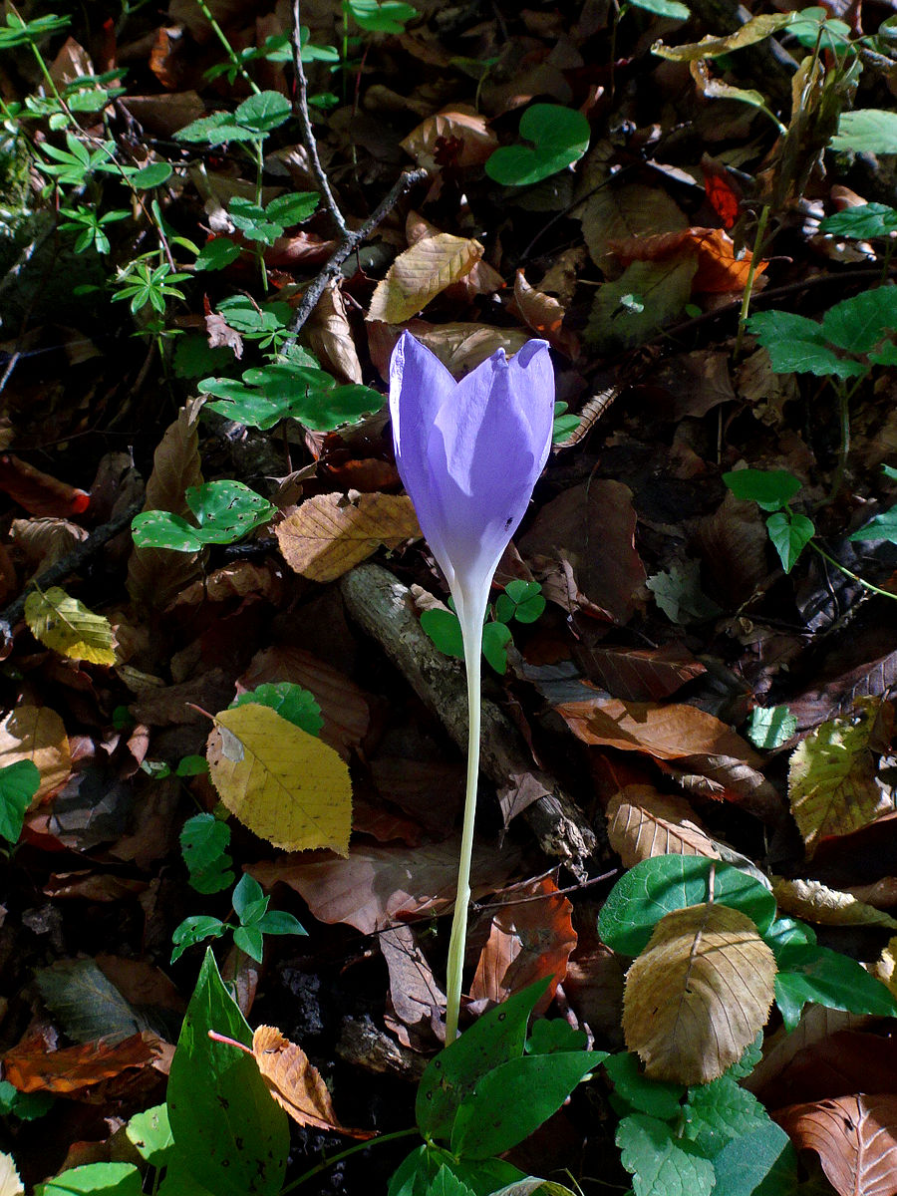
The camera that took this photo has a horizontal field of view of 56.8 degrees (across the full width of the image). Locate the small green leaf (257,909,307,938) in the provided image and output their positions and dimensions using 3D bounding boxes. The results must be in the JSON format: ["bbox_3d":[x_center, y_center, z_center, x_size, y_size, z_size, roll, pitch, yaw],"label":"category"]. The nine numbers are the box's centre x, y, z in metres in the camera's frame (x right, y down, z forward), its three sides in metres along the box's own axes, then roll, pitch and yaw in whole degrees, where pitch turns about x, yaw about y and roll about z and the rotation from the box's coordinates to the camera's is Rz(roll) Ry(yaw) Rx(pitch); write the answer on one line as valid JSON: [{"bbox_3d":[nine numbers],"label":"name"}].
[{"bbox_3d":[-0.052,0.103,0.262,0.017,0.005,0.008,10,51,9],"label":"small green leaf"}]

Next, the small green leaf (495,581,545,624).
[{"bbox_3d":[0.029,0.001,0.335,0.020,0.004,0.020,-4,58,-3],"label":"small green leaf"}]

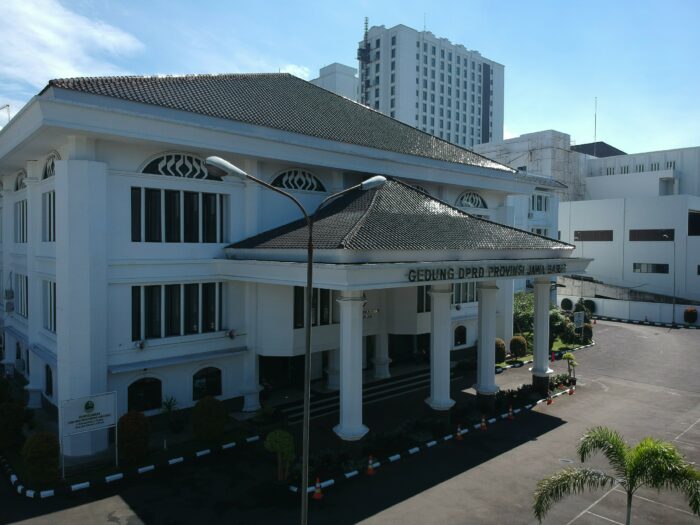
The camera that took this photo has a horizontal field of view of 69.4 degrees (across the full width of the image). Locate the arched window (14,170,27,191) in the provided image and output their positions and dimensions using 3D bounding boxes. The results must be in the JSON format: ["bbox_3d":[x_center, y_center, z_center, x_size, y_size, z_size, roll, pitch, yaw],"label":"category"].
[{"bbox_3d":[-19.991,-5.129,30.861,0.300,1.200,4.800,-1,2,-42],"label":"arched window"}]

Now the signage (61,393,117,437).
[{"bbox_3d":[-9.972,5.940,19.530,1.880,1.400,0.100,-1,2,-42],"label":"signage"}]

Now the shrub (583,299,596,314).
[{"bbox_3d":[31.355,5.957,66.265,1.700,1.850,1.700,-1,2,-42],"label":"shrub"}]

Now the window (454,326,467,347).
[{"bbox_3d":[8.404,5.563,38.478,1.466,1.514,0.244,-1,2,-42],"label":"window"}]

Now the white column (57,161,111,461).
[{"bbox_3d":[-11.007,1.915,20.844,1.750,12.000,1.750,-1,2,-42],"label":"white column"}]

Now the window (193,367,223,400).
[{"bbox_3d":[-6.952,5.849,24.582,1.485,1.514,0.244,-1,2,-42],"label":"window"}]

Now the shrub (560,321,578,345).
[{"bbox_3d":[20.188,6.428,46.346,1.600,2.150,1.600,-1,2,-42],"label":"shrub"}]

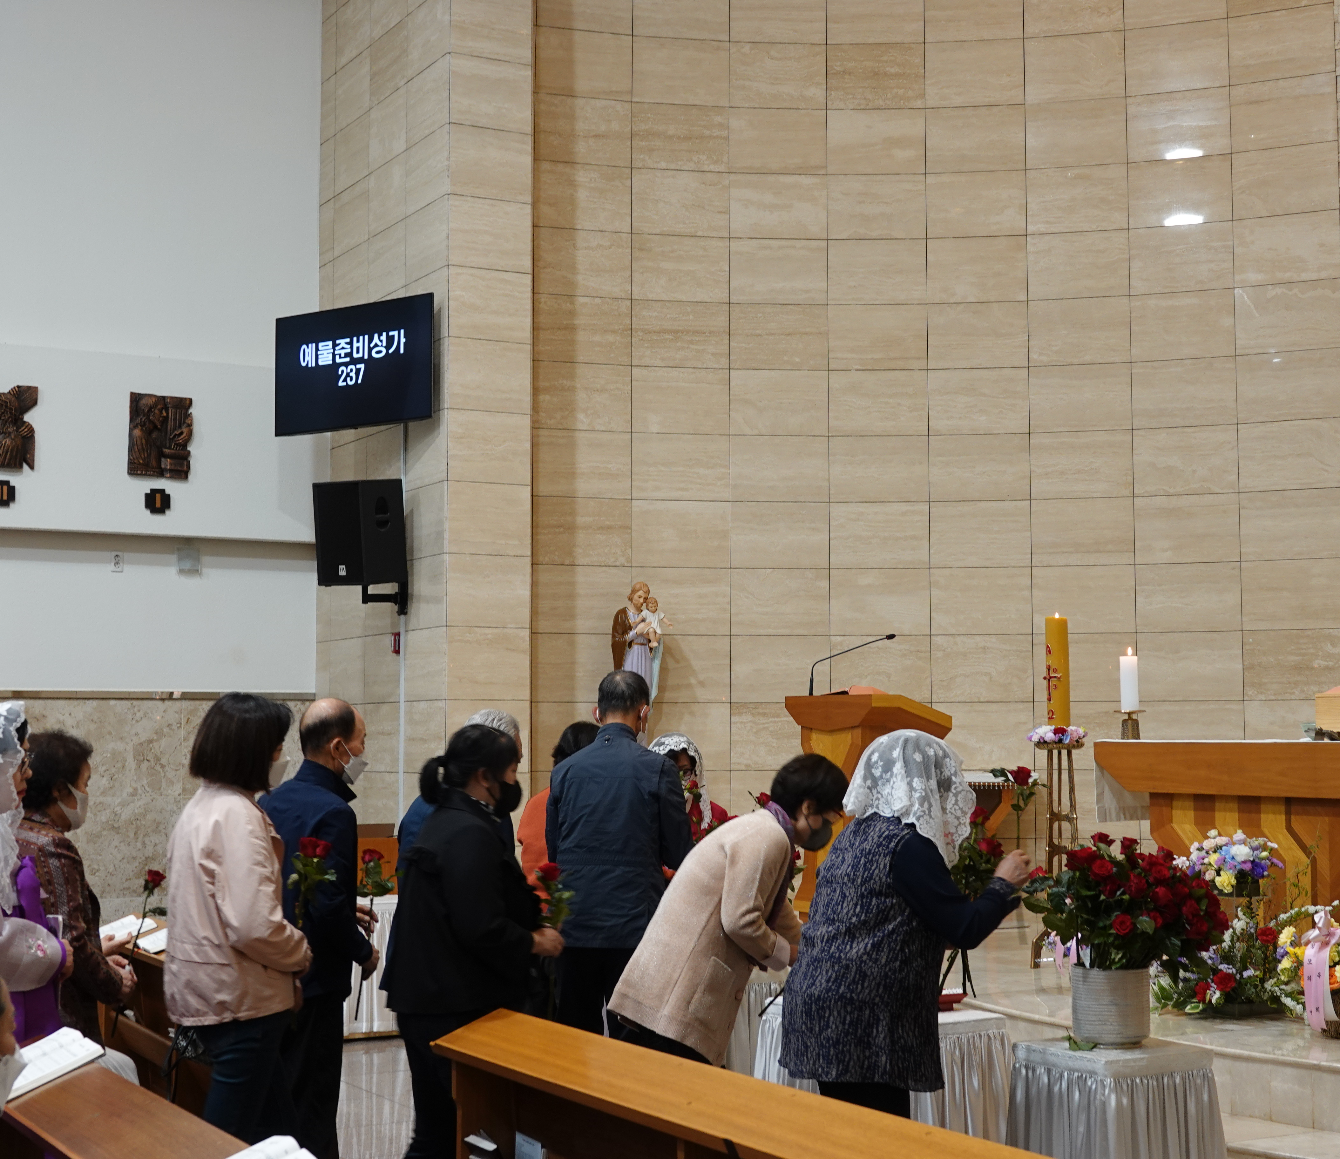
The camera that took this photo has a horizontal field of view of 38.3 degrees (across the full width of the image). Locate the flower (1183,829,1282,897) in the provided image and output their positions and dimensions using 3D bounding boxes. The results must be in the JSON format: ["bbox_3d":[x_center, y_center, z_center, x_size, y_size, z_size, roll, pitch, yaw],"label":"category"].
[{"bbox_3d":[2.046,1.032,7.020,0.335,0.230,0.310,-2,-5,27],"label":"flower"}]

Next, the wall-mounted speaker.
[{"bbox_3d":[-1.668,-0.212,10.400,0.340,0.590,0.330,-3,2,34],"label":"wall-mounted speaker"}]

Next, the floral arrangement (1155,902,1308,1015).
[{"bbox_3d":[2.063,1.399,7.112,0.560,0.420,0.460,-3,-5,30],"label":"floral arrangement"}]

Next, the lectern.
[{"bbox_3d":[1.006,1.208,9.835,0.580,1.230,0.600,4,-6,-44],"label":"lectern"}]

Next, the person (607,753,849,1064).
[{"bbox_3d":[0.150,1.174,5.274,0.680,1.390,0.480,1,-5,-13],"label":"person"}]

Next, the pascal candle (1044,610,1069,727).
[{"bbox_3d":[1.684,0.405,8.400,0.095,0.510,0.095,-3,-5,30],"label":"pascal candle"}]

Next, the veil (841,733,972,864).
[{"bbox_3d":[0.609,0.559,4.921,0.340,0.350,0.300,4,-6,-38],"label":"veil"}]

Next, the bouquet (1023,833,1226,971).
[{"bbox_3d":[1.169,0.832,4.970,0.520,0.345,0.480,-1,-5,17],"label":"bouquet"}]

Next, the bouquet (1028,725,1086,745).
[{"bbox_3d":[1.684,0.676,8.400,0.250,0.088,0.250,-1,-5,12],"label":"bouquet"}]

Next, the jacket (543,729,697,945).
[{"bbox_3d":[-0.165,0.833,6.254,0.460,0.735,0.330,-1,-5,17],"label":"jacket"}]

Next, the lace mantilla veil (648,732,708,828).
[{"bbox_3d":[0.026,0.702,6.700,0.260,0.340,0.260,1,-5,-18],"label":"lace mantilla veil"}]

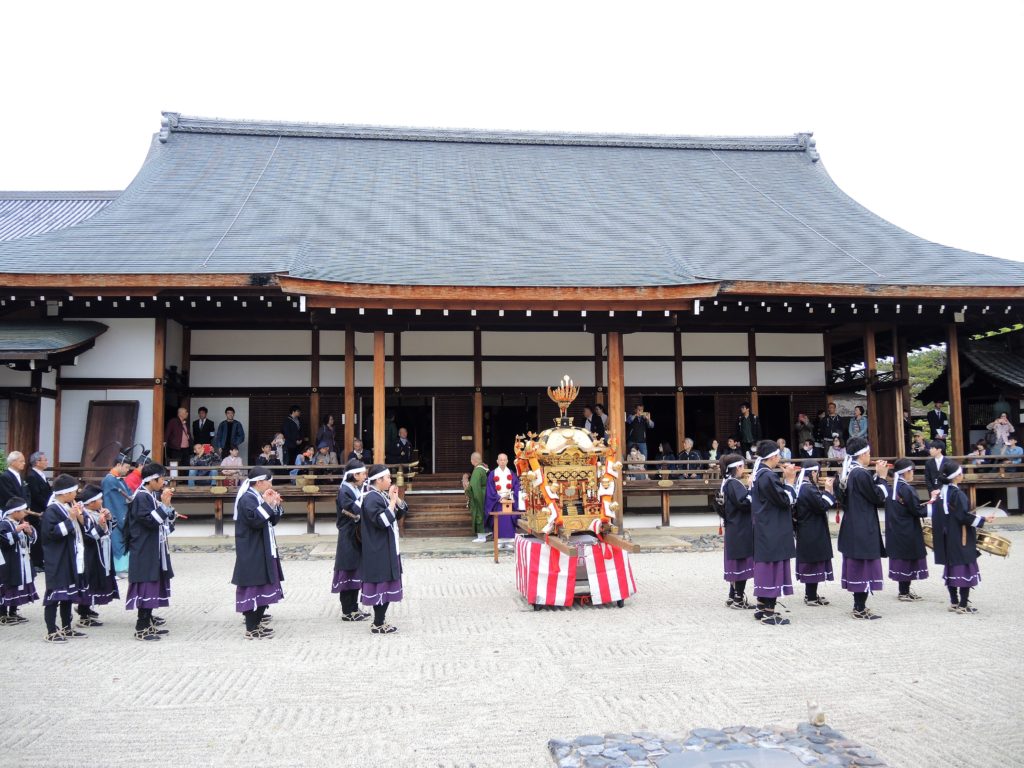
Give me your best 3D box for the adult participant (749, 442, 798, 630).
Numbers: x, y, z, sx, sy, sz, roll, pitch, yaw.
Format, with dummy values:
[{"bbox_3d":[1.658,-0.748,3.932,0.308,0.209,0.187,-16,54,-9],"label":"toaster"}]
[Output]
[{"bbox_3d":[2.424,1.361,7.757,0.420,1.662,0.480,0,-5,-6],"label":"adult participant"}]

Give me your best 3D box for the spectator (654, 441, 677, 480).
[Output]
[{"bbox_3d":[3.339,1.720,17.939,0.480,1.001,0.700,-3,-6,26],"label":"spectator"}]

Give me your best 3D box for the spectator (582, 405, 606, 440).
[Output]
[{"bbox_3d":[1.950,1.327,20.021,0.380,1.659,0.520,2,-6,-30],"label":"spectator"}]

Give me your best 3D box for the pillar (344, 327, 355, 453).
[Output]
[{"bbox_3d":[-3.510,0.421,17.862,0.200,3.357,0.200,0,-5,-6],"label":"pillar"}]

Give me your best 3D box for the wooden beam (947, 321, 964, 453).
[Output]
[{"bbox_3d":[10.092,0.398,18.806,0.200,3.481,0.200,0,-4,-7],"label":"wooden beam"}]

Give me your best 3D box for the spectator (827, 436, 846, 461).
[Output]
[{"bbox_3d":[7.198,1.687,18.367,0.460,1.055,0.700,-2,-5,12],"label":"spectator"}]

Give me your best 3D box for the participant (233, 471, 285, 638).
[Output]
[{"bbox_3d":[-2.351,1.554,7.715,0.450,1.546,0.460,0,-4,-2],"label":"participant"}]

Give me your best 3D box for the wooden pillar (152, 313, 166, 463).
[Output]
[{"bbox_3d":[-7.591,0.315,17.764,0.210,3.509,0.210,0,-5,-6],"label":"wooden pillar"}]

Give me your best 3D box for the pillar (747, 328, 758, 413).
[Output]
[{"bbox_3d":[5.975,0.462,20.446,0.185,3.474,0.185,0,-5,-7],"label":"pillar"}]

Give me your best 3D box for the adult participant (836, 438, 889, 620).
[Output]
[{"bbox_3d":[3.363,1.373,7.948,0.470,1.692,0.490,0,-5,-6],"label":"adult participant"}]

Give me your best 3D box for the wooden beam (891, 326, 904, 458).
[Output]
[{"bbox_3d":[9.701,0.418,20.778,0.170,3.650,0.170,0,-4,-7],"label":"wooden beam"}]

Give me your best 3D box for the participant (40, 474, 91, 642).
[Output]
[{"bbox_3d":[-3.939,1.520,7.340,0.390,1.419,0.420,0,-5,-6],"label":"participant"}]

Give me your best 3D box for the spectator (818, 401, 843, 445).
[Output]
[{"bbox_3d":[7.769,1.319,20.132,0.550,1.719,0.350,-2,-5,14],"label":"spectator"}]

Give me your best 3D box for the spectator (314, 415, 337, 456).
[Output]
[{"bbox_3d":[-4.239,1.445,18.797,0.480,1.507,0.360,3,-7,-37],"label":"spectator"}]

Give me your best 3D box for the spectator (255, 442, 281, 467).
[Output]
[{"bbox_3d":[-4.785,1.578,16.192,0.500,0.827,0.600,1,-5,-20],"label":"spectator"}]

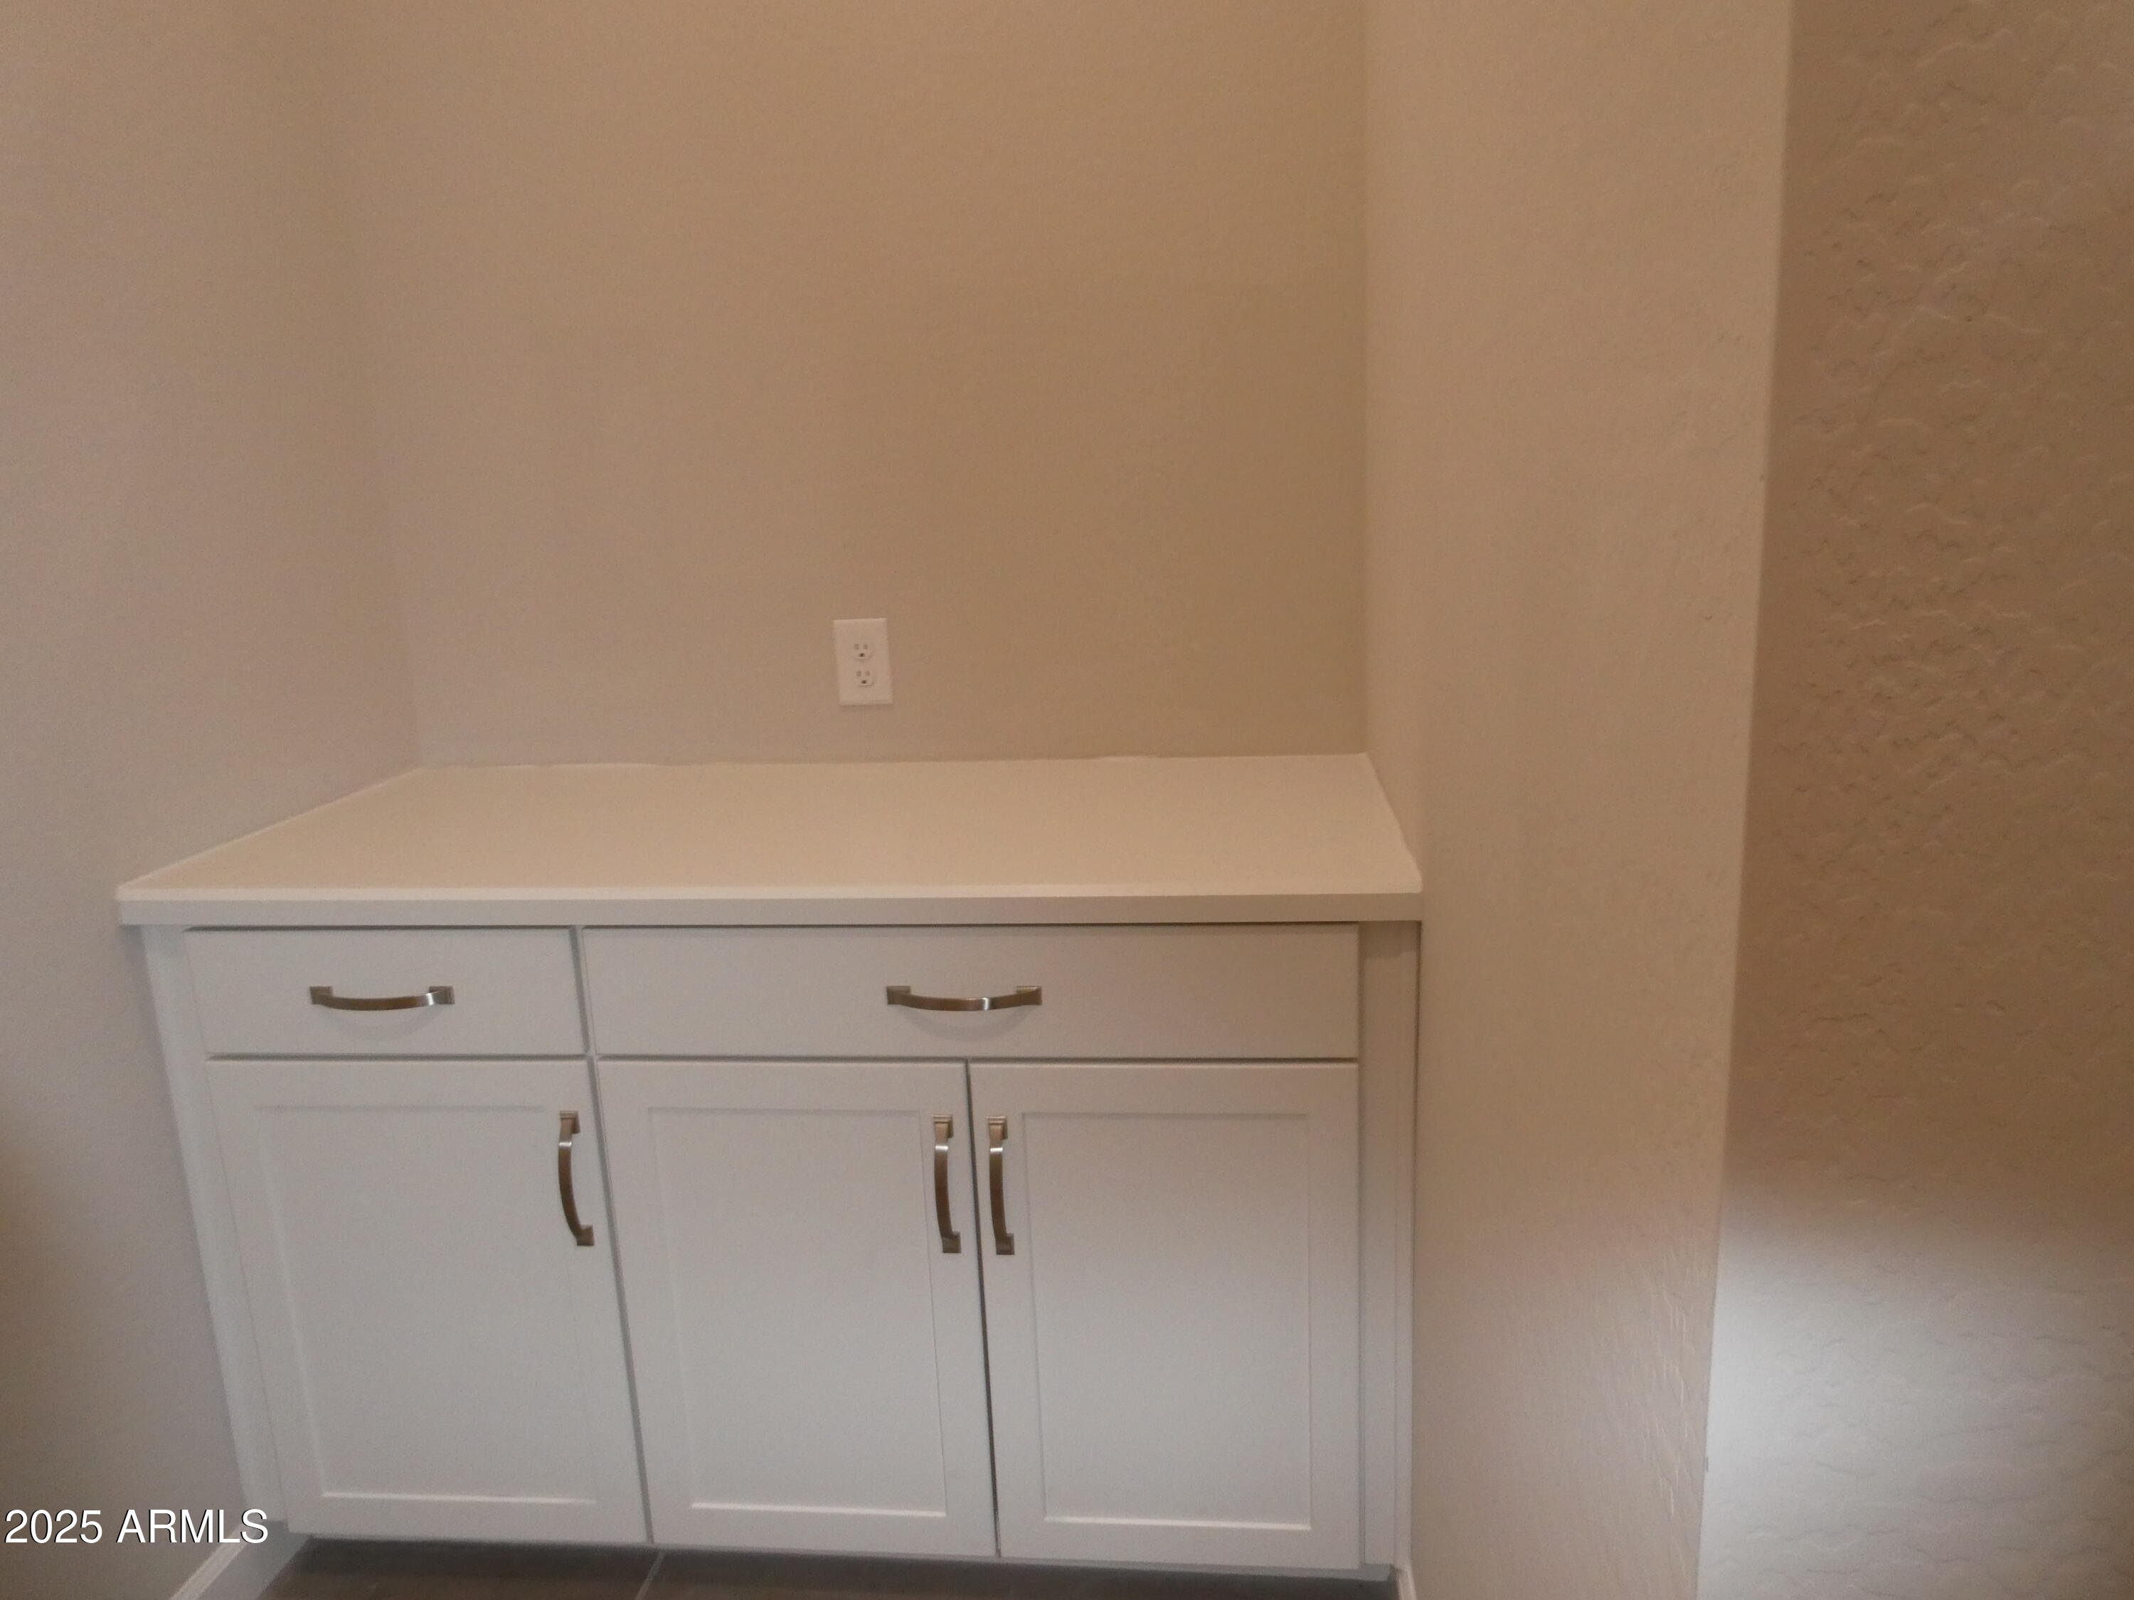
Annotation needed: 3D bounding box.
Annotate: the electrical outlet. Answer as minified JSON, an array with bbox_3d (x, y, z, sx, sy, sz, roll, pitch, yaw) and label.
[{"bbox_3d":[-0.292,-0.196,2.118,0.077,0.122,0.010,-1,13,6],"label":"electrical outlet"}]

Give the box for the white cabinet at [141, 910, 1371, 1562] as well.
[{"bbox_3d":[-0.295,0.460,1.954,1.388,0.823,0.618,-1,13,6],"label":"white cabinet"}]

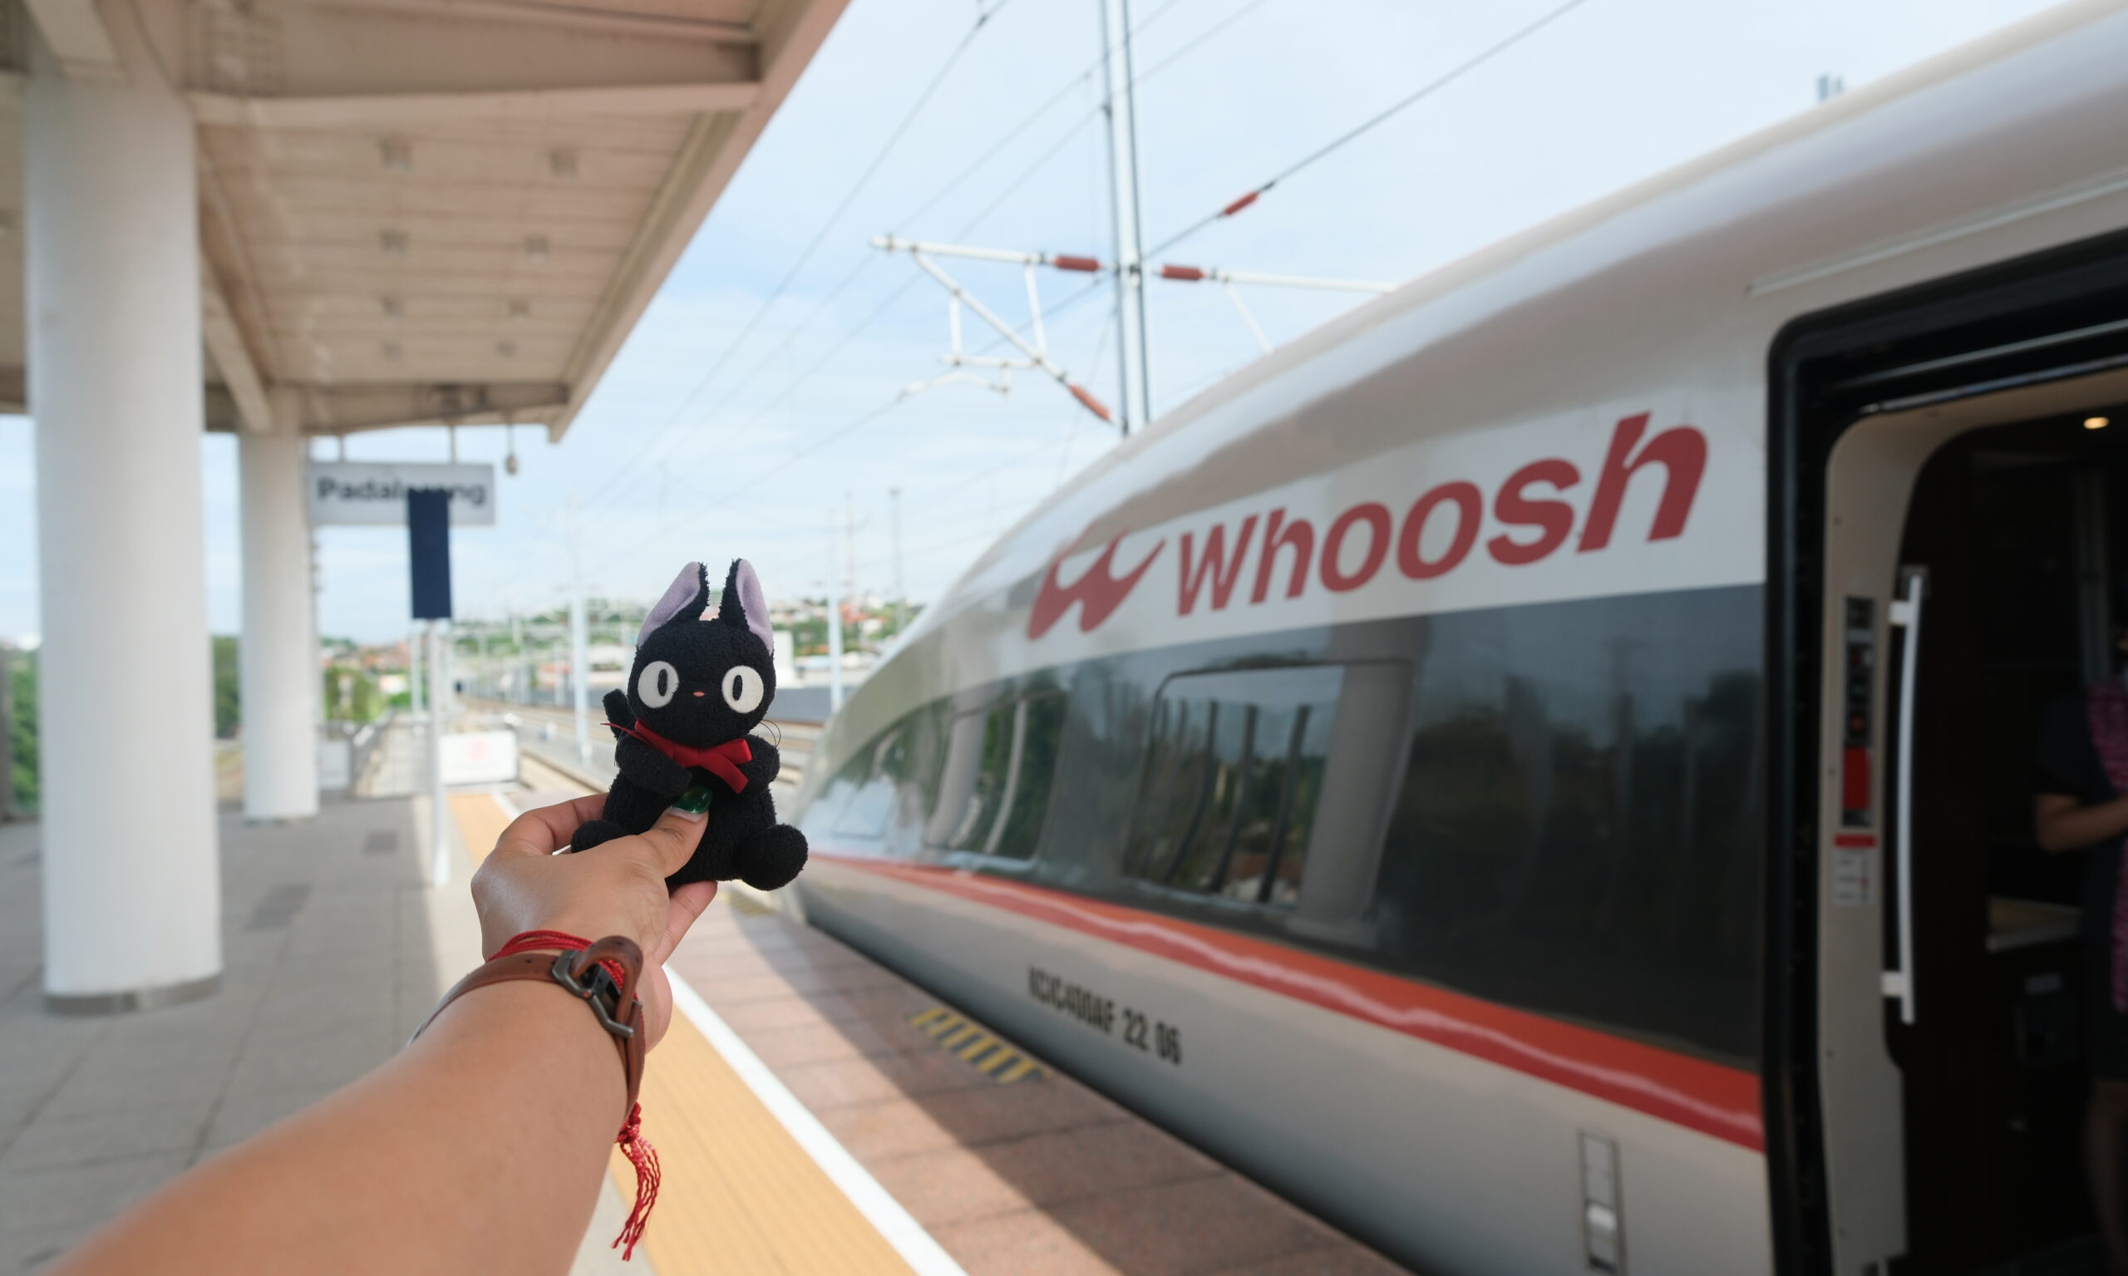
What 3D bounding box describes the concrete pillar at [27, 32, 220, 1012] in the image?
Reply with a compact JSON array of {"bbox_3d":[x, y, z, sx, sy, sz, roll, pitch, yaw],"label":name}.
[{"bbox_3d":[-5.144,-0.615,7.750,0.790,5.150,0.790,-2,-1,-25],"label":"concrete pillar"}]

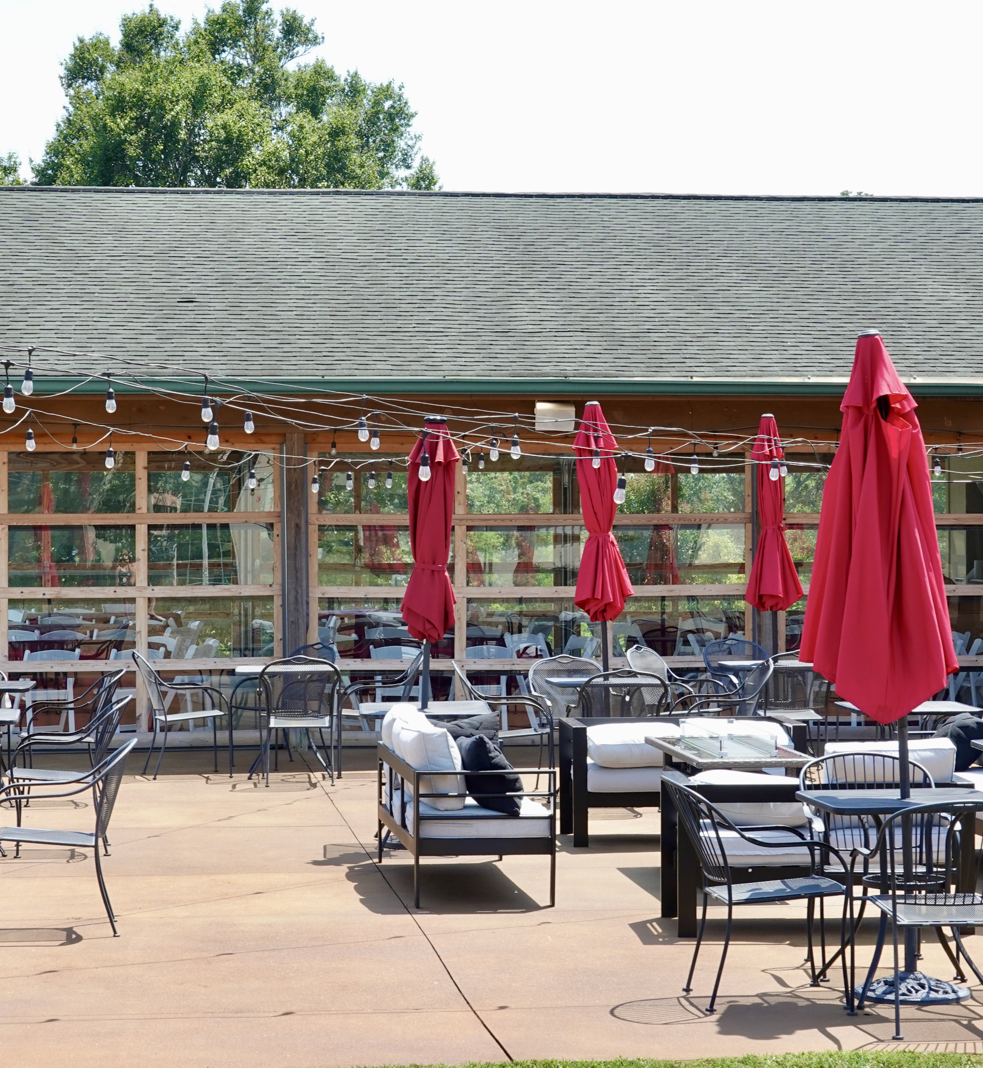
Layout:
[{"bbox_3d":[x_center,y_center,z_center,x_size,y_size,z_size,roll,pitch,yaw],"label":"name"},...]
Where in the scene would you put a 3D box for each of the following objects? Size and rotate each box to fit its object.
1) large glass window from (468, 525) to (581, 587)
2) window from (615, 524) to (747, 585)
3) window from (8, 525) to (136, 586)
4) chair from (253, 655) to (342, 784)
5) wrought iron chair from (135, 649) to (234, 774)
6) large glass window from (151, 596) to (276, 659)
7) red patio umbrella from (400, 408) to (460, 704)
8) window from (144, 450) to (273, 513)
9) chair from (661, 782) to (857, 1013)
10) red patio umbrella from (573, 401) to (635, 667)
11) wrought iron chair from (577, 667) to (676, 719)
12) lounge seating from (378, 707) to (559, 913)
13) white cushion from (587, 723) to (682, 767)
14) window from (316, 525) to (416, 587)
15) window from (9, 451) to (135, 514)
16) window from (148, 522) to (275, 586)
[{"bbox_3d":[0.327,0.173,20.847,1.050,0.484,0.050,0,0,-7],"label":"large glass window"},{"bbox_3d":[1.519,0.166,21.432,1.071,0.493,0.050,0,0,-7],"label":"window"},{"bbox_3d":[-3.208,0.168,20.422,0.970,0.475,0.050,0,0,-7],"label":"window"},{"bbox_3d":[-1.320,1.268,18.330,0.580,0.885,0.660,0,0,-5],"label":"chair"},{"bbox_3d":[-2.162,1.244,18.514,0.640,0.860,0.570,0,0,-14],"label":"wrought iron chair"},{"bbox_3d":[-2.189,0.742,20.997,0.989,0.492,0.050,0,0,-7],"label":"large glass window"},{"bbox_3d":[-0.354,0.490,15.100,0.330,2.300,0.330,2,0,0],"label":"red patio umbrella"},{"bbox_3d":[-2.157,-0.405,20.549,0.970,0.491,0.050,0,0,-7],"label":"window"},{"bbox_3d":[0.968,1.329,10.070,0.655,0.850,0.580,0,0,-10],"label":"chair"},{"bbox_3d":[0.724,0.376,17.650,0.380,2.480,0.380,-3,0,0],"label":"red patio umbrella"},{"bbox_3d":[0.780,1.277,16.720,0.590,0.885,0.660,0,0,-13],"label":"wrought iron chair"},{"bbox_3d":[-0.144,1.292,13.053,0.670,0.830,1.640,0,0,-8],"label":"lounge seating"},{"bbox_3d":[0.814,1.197,15.100,0.560,0.170,0.520,0,12,-6],"label":"white cushion"},{"bbox_3d":[-0.844,0.166,21.155,1.078,0.491,0.050,0,0,-7],"label":"window"},{"bbox_3d":[-3.207,-0.393,20.423,0.963,0.479,0.050,0,0,-7],"label":"window"},{"bbox_3d":[-2.158,0.161,20.549,0.971,0.489,0.050,0,0,-7],"label":"window"}]

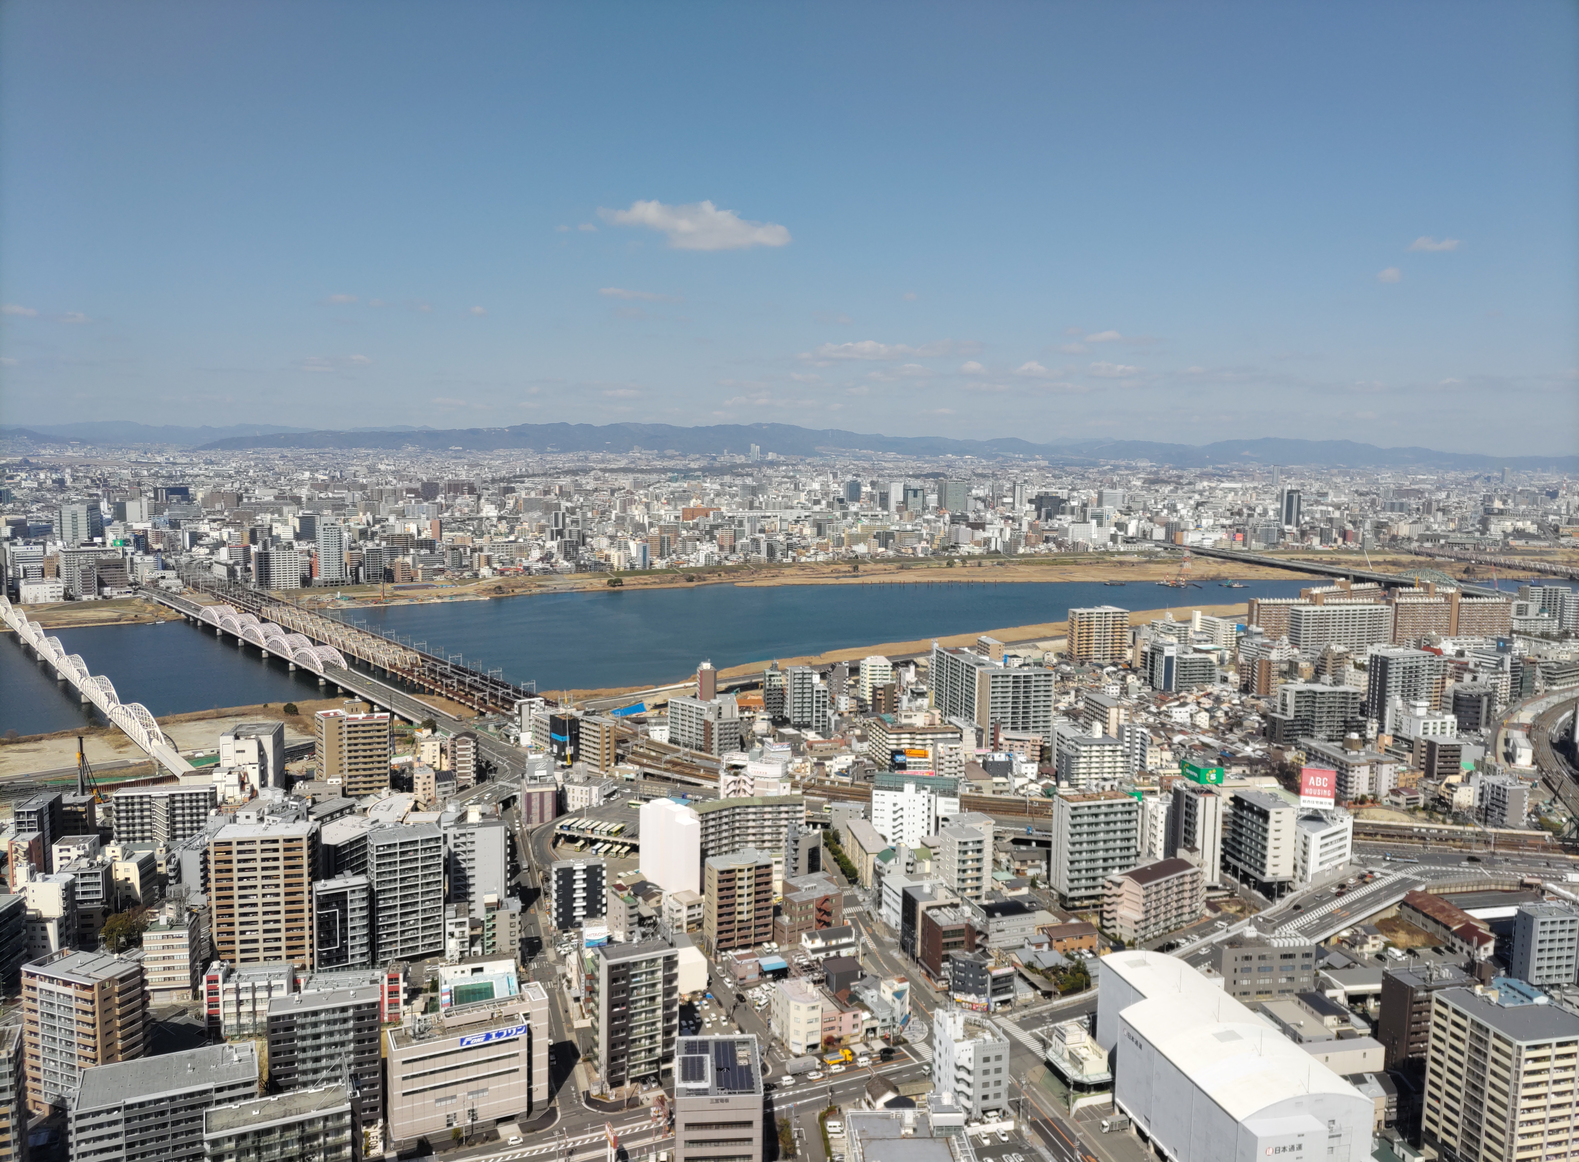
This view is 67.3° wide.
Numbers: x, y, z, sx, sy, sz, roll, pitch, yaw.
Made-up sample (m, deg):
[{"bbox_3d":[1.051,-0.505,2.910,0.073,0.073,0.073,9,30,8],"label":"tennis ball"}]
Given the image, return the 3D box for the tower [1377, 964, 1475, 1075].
[{"bbox_3d":[175.030,120.360,324.460,21.730,27.000,10.350,0,6,-12],"label":"tower"}]

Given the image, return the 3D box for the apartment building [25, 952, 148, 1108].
[{"bbox_3d":[-178.140,115.630,300.630,25.900,37.400,13.600,3,7,21],"label":"apartment building"}]

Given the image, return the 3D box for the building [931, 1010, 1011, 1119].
[{"bbox_3d":[45.860,120.680,298.180,14.710,23.850,11.950,-1,7,-15],"label":"building"}]

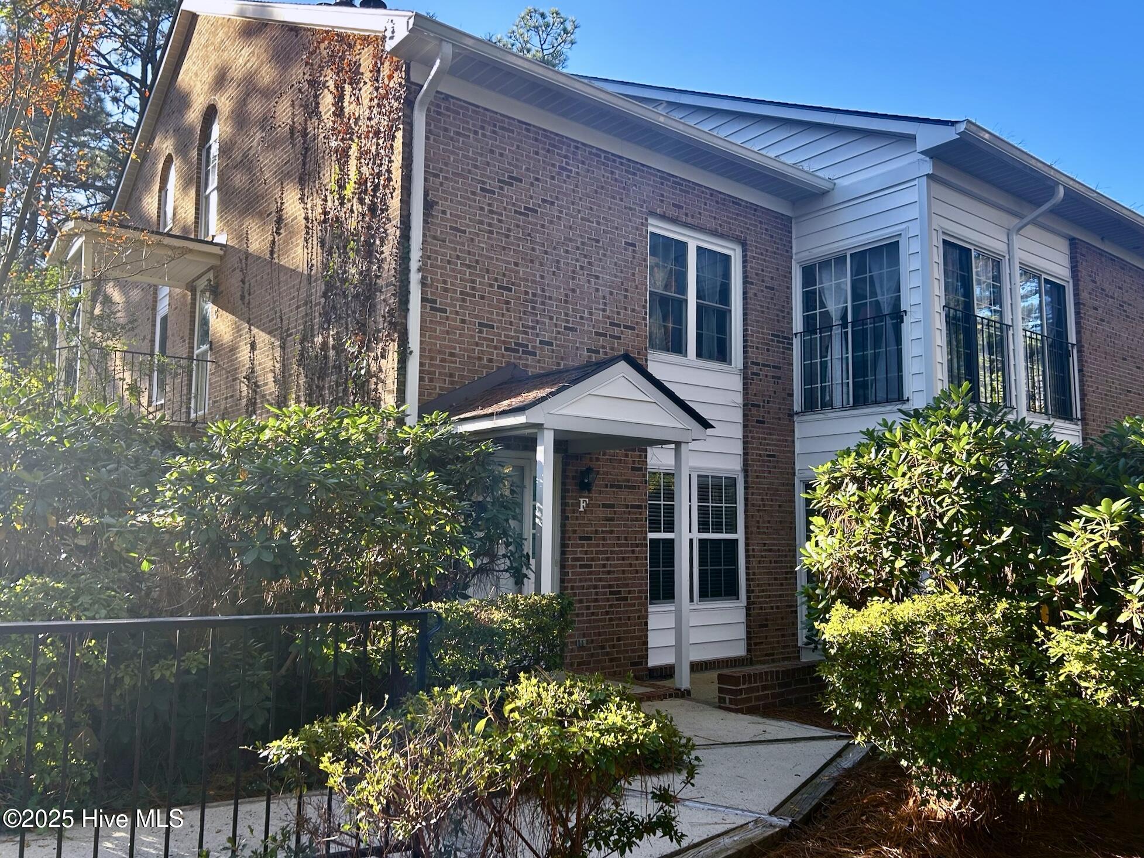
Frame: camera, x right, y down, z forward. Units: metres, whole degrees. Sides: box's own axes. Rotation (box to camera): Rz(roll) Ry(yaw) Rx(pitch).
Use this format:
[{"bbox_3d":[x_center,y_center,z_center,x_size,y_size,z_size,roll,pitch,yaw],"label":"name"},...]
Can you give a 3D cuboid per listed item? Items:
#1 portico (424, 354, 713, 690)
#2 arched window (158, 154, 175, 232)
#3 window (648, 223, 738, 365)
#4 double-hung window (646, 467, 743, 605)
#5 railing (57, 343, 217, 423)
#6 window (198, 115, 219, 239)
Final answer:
[{"bbox_3d":[-0.048,0.821,7.562,2.050,2.770,1.620,5,-8,-38],"label":"portico"},{"bbox_3d":[-6.811,-3.975,14.552,0.113,1.532,1.081,5,-8,-38],"label":"arched window"},{"bbox_3d":[1.434,-1.542,10.113,1.520,1.510,0.120,5,-8,-38],"label":"window"},{"bbox_3d":[1.422,1.262,9.815,1.550,1.530,0.120,5,-8,-38],"label":"double-hung window"},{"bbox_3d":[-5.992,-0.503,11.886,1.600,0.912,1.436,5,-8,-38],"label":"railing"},{"bbox_3d":[-5.252,-3.655,12.543,0.113,2.079,1.068,5,-8,-38],"label":"window"}]

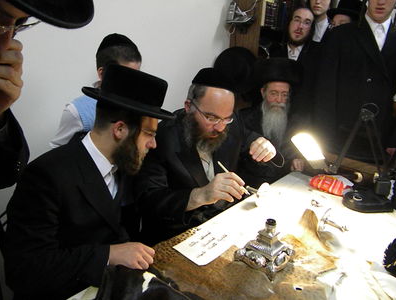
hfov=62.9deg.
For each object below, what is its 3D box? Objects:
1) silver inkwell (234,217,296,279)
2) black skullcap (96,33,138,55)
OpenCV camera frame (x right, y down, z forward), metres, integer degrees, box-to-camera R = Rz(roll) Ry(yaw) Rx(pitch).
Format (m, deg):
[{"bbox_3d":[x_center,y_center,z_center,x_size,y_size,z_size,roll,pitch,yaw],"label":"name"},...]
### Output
[{"bbox_3d":[0.219,0.291,1.018,0.138,0.138,0.138,20,29,40],"label":"silver inkwell"},{"bbox_3d":[-0.344,-0.457,1.400,0.170,0.085,0.180,-12,29,-39],"label":"black skullcap"}]

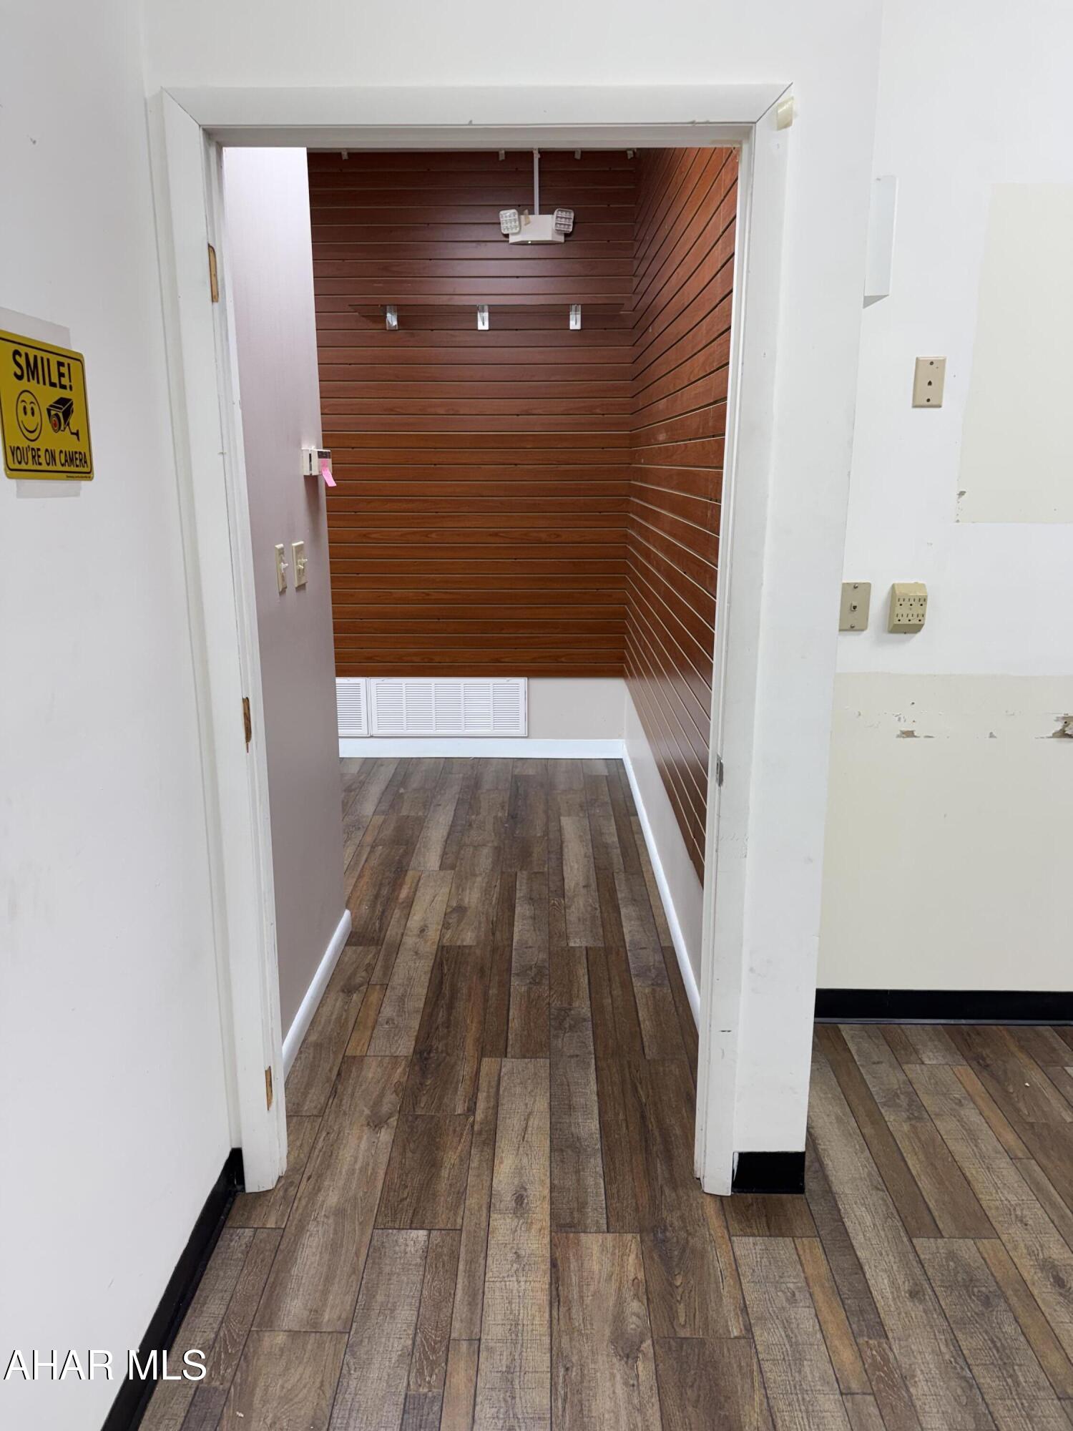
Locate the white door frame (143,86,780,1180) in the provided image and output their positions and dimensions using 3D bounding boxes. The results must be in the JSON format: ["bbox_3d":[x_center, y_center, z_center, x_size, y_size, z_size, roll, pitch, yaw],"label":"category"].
[{"bbox_3d":[-0.100,-0.017,1.911,1.030,2.090,0.140,0,14,1],"label":"white door frame"}]

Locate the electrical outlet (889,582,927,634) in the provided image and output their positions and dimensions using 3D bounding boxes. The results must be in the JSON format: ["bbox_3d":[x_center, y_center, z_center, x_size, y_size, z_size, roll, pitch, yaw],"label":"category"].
[{"bbox_3d":[0.922,-0.263,2.463,0.075,0.125,0.040,0,14,1],"label":"electrical outlet"}]

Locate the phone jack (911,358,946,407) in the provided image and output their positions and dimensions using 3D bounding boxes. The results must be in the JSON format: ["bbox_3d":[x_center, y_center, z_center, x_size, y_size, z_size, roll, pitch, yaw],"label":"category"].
[{"bbox_3d":[0.933,-0.789,2.351,0.070,0.114,0.010,0,14,1],"label":"phone jack"}]

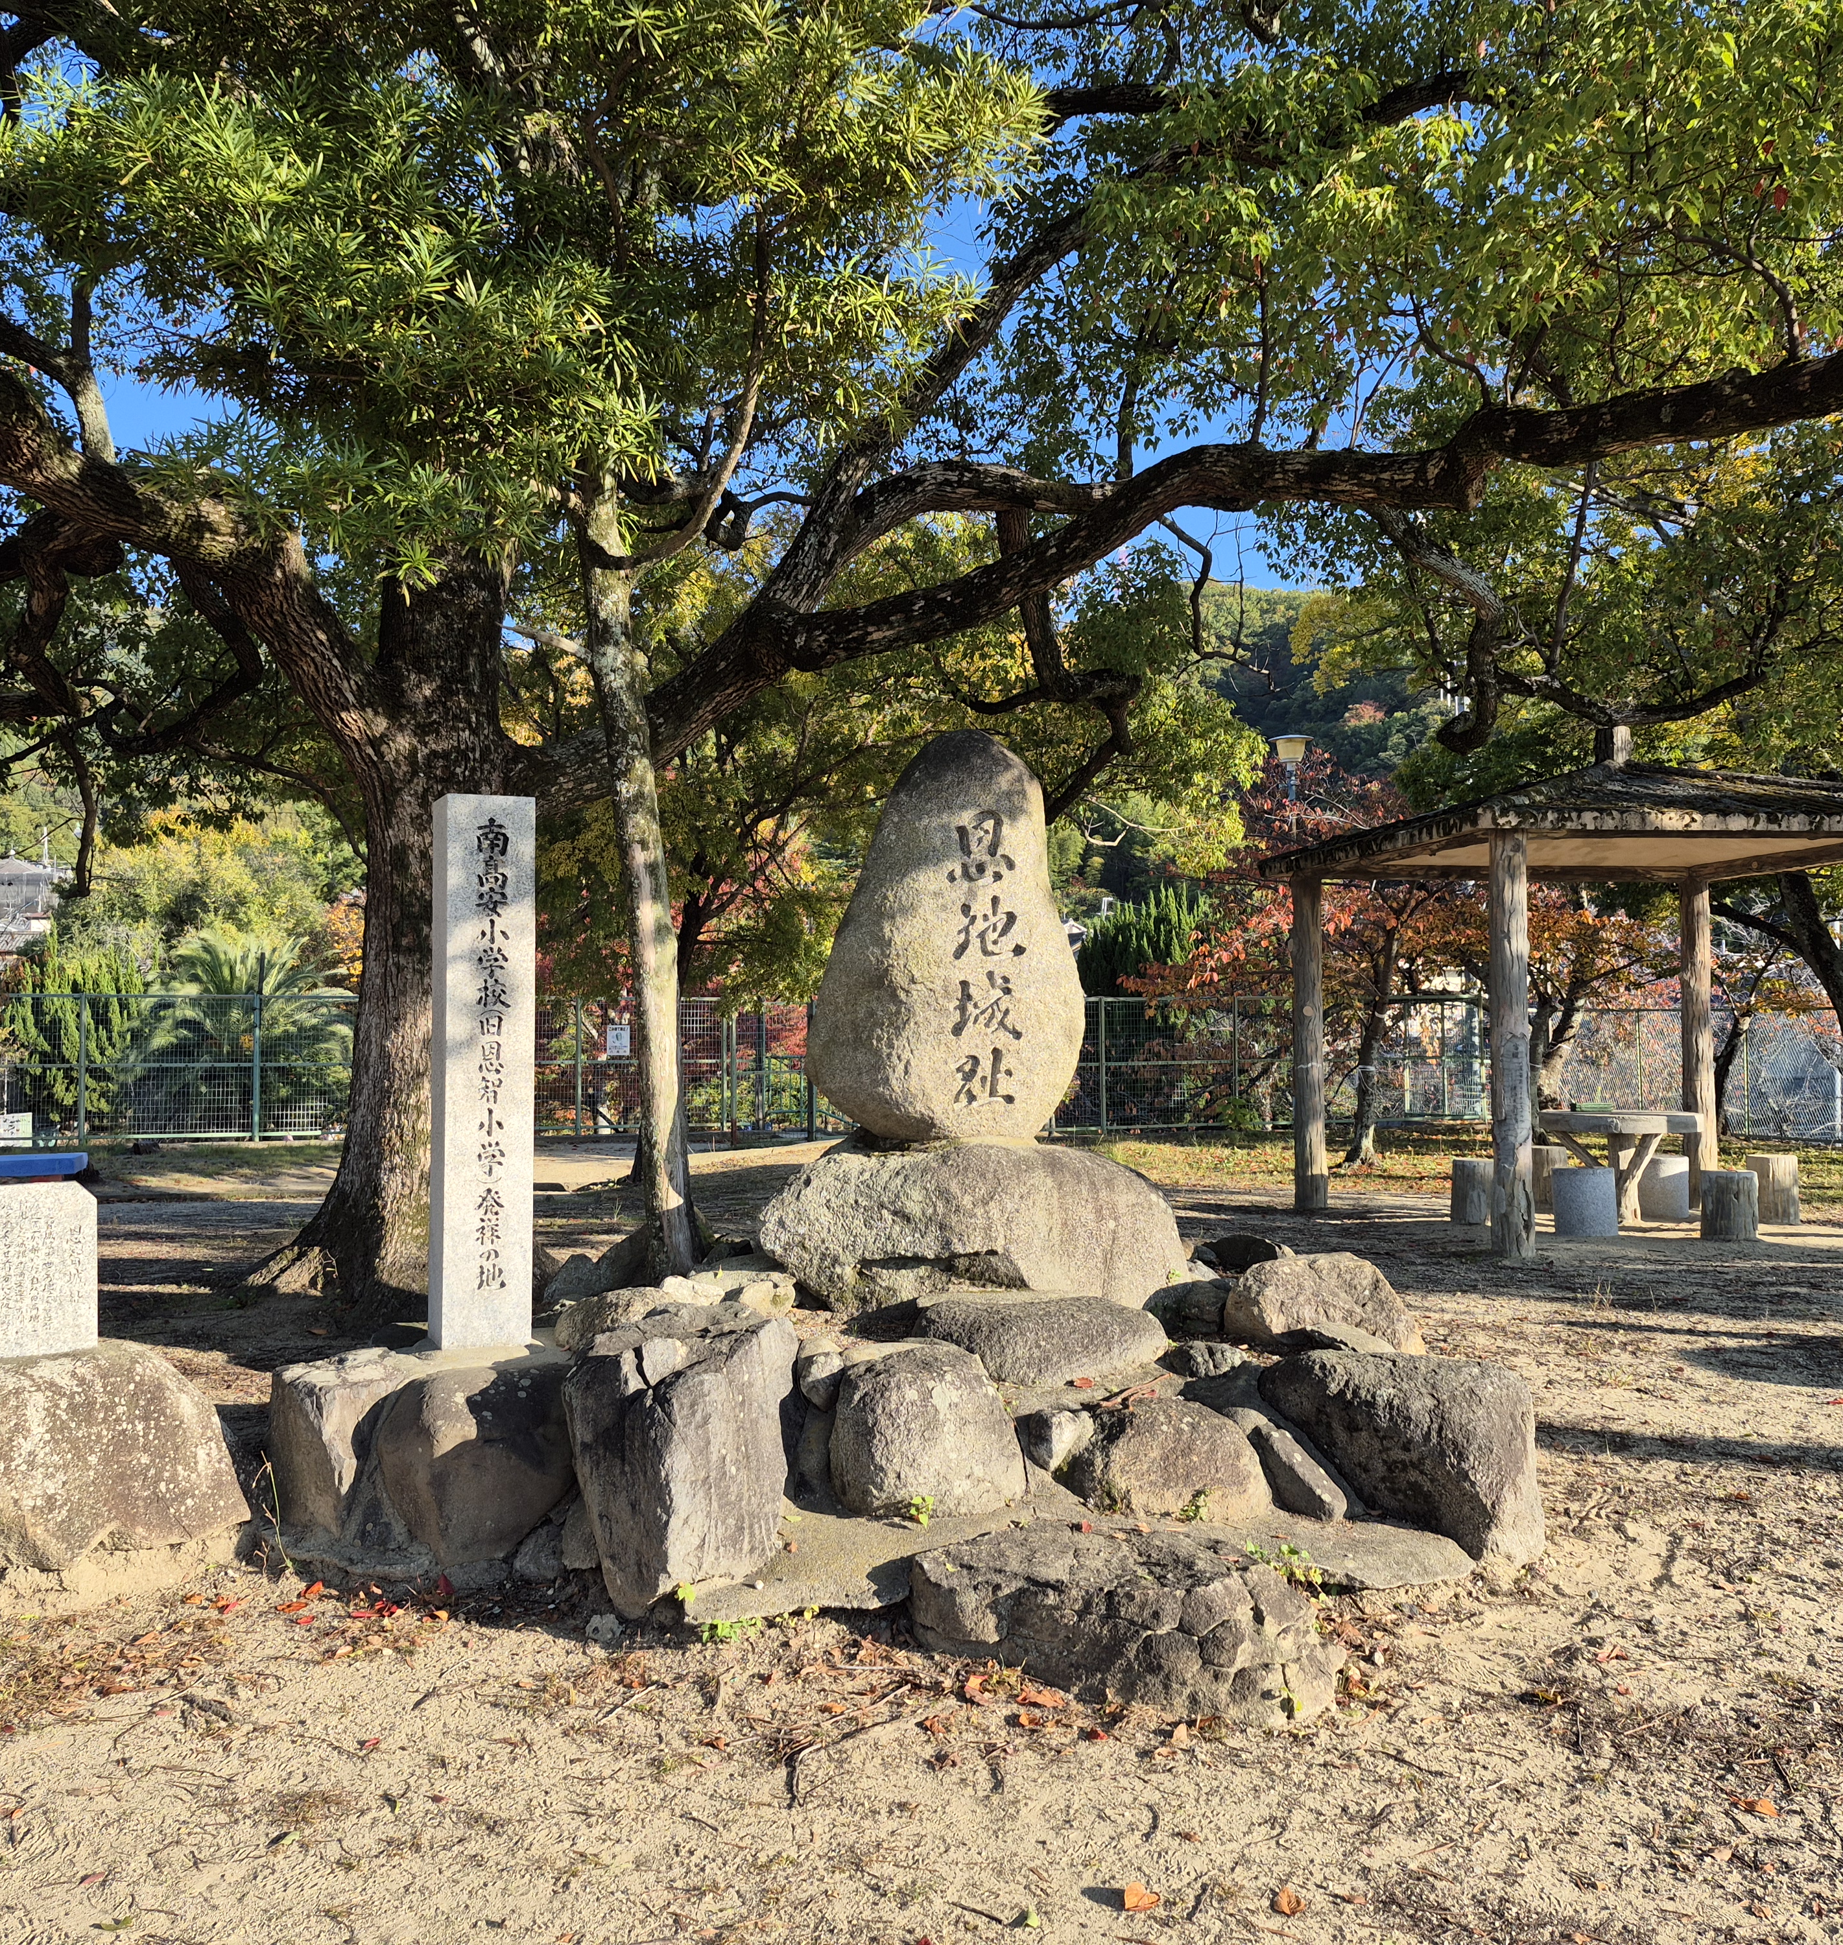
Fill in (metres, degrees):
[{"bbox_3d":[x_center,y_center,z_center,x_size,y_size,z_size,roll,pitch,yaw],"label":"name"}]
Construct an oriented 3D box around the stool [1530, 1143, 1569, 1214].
[{"bbox_3d":[4.320,1.460,12.050,0.360,0.430,0.360,0,-2,0],"label":"stool"}]

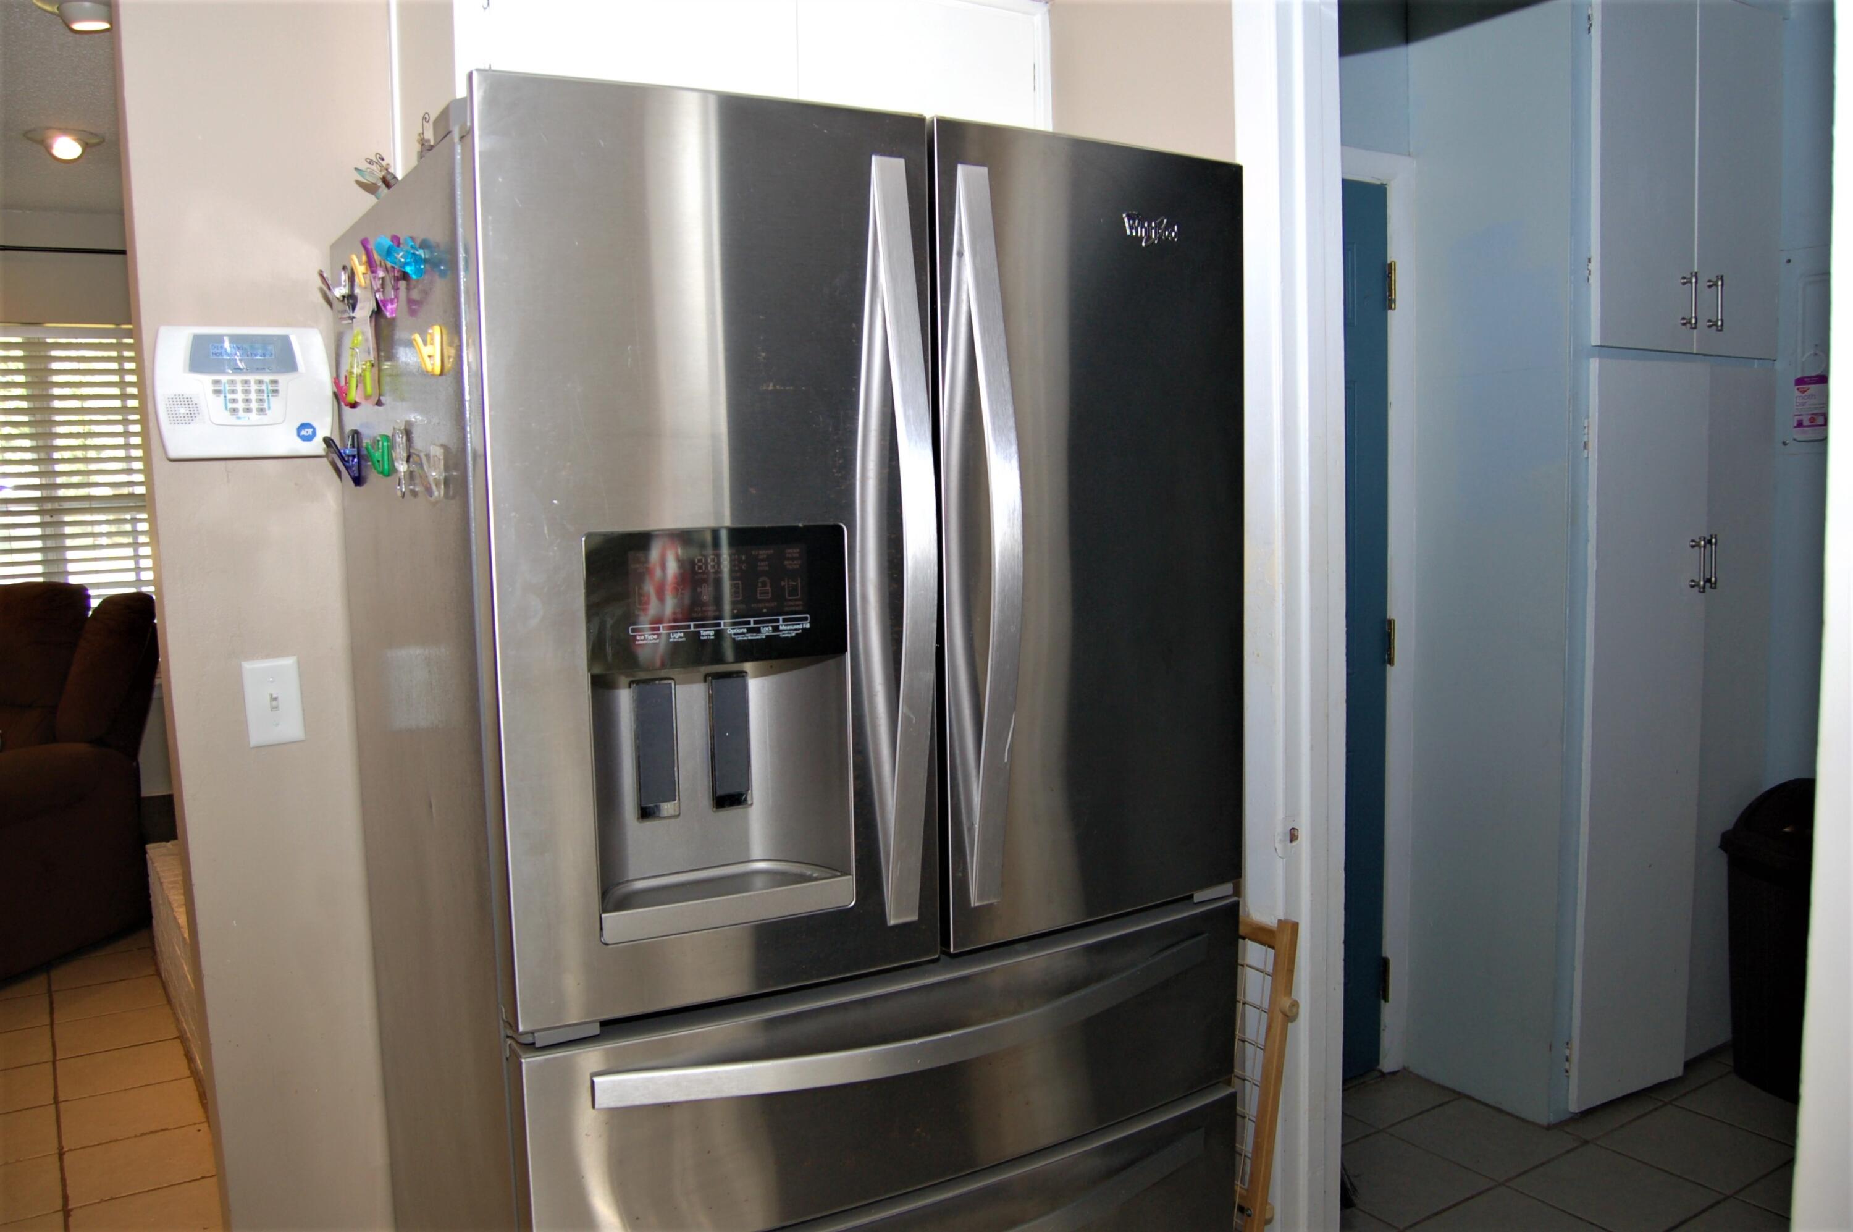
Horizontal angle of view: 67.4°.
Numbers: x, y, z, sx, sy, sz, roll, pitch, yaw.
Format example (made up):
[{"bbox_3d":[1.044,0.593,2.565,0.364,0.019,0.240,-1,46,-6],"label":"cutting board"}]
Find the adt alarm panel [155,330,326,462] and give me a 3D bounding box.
[{"bbox_3d":[-0.905,-0.294,1.838,0.209,0.168,0.040,-4,6,-30],"label":"adt alarm panel"}]

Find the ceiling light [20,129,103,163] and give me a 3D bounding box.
[{"bbox_3d":[-2.379,-1.293,3.832,0.195,0.065,0.195,-4,6,-31],"label":"ceiling light"}]

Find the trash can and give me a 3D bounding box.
[{"bbox_3d":[2.057,0.735,3.152,0.330,0.700,0.350,-4,6,-30],"label":"trash can"}]

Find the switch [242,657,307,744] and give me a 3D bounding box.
[{"bbox_3d":[-0.889,0.117,1.891,0.070,0.115,0.018,-4,6,-30],"label":"switch"}]

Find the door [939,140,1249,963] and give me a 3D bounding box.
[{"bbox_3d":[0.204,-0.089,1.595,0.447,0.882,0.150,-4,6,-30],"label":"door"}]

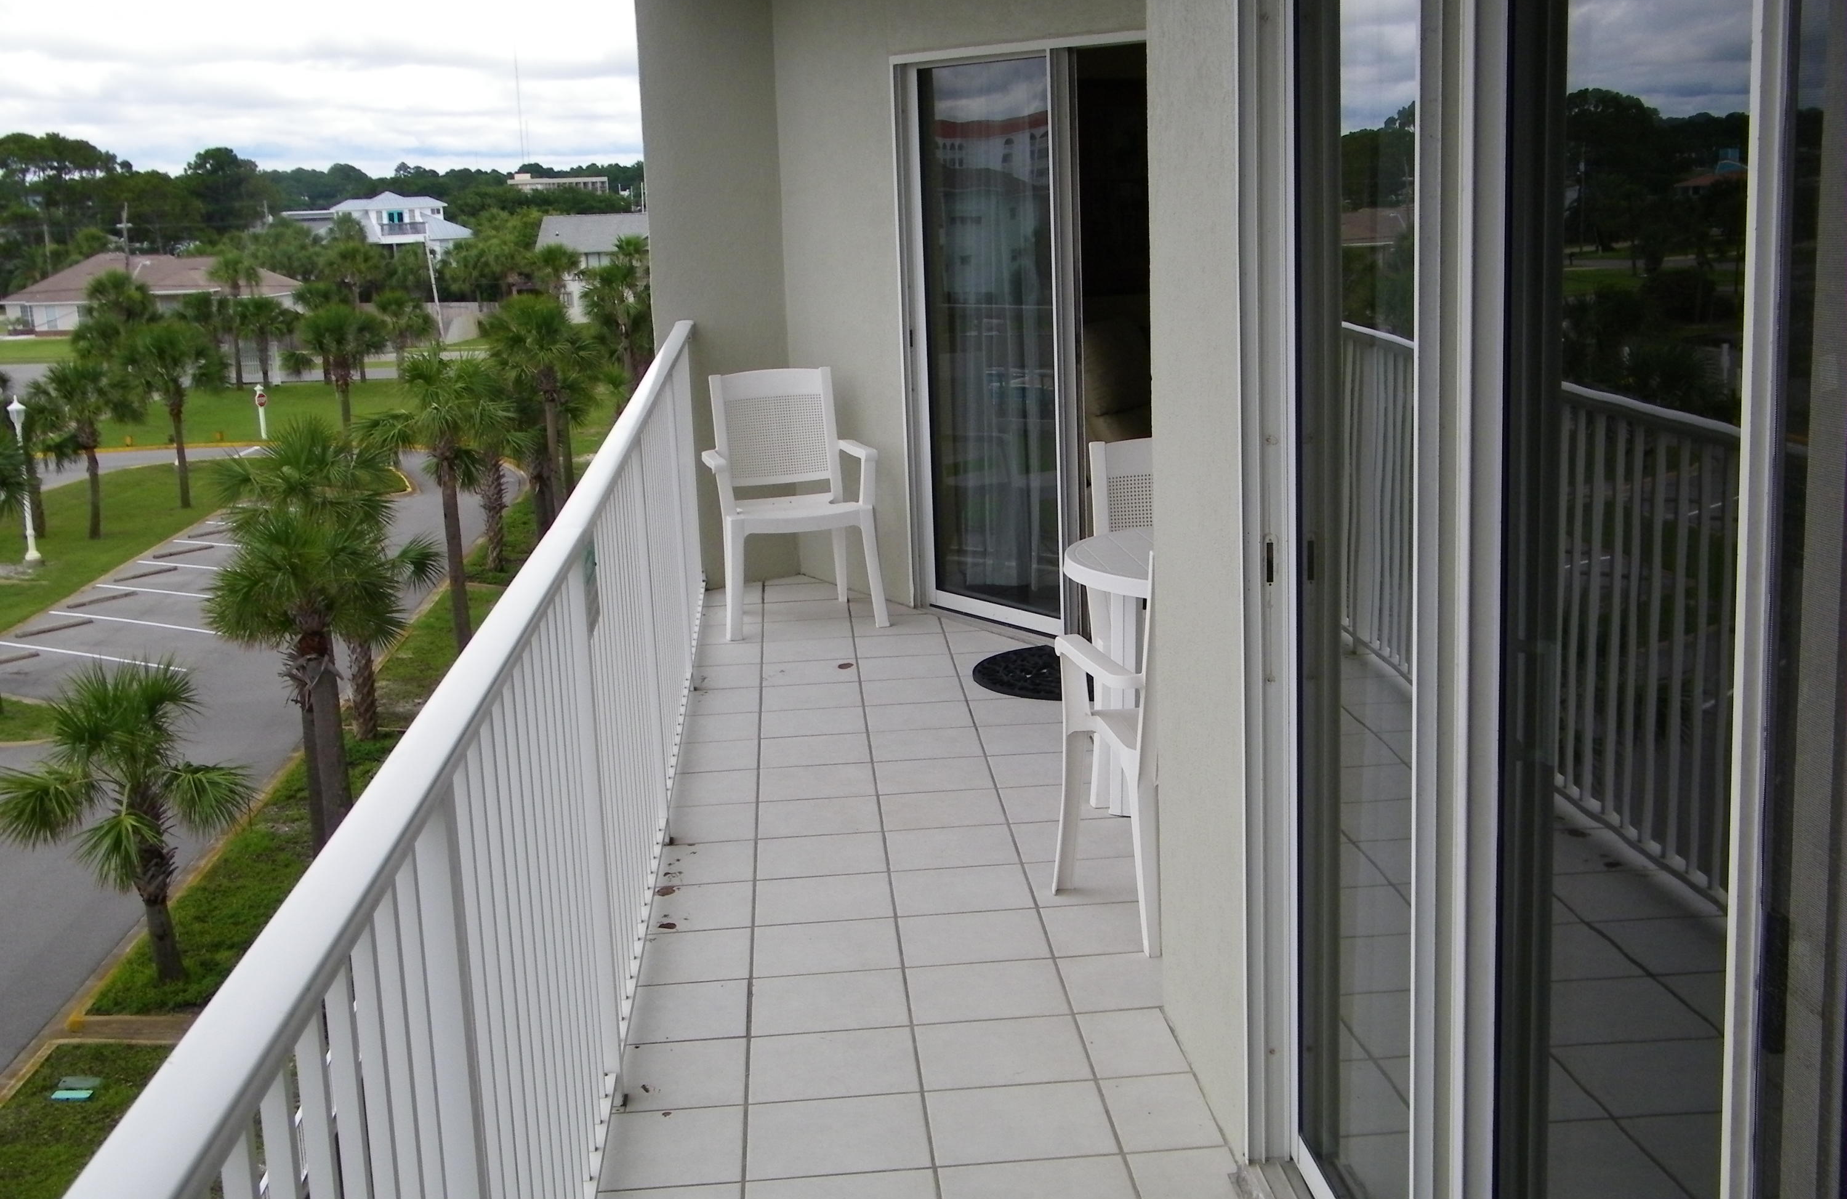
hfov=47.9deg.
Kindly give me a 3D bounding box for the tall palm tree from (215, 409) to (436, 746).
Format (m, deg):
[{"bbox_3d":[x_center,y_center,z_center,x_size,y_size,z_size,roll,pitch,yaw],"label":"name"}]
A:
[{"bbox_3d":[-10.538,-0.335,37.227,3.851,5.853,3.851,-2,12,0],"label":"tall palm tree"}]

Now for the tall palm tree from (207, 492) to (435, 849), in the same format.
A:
[{"bbox_3d":[-8.381,1.280,29.438,3.099,5.642,3.099,-2,12,0],"label":"tall palm tree"}]

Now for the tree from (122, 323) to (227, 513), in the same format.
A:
[{"bbox_3d":[-23.676,-5.923,65.781,3.350,6.128,3.350,-2,11,0],"label":"tree"}]

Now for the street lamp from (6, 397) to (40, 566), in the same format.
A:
[{"bbox_3d":[-25.143,-3.345,58.129,0.550,4.634,0.550,-2,12,0],"label":"street lamp"}]

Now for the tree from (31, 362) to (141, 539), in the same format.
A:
[{"bbox_3d":[-24.858,-4.482,62.006,3.156,5.302,3.156,-2,12,0],"label":"tree"}]

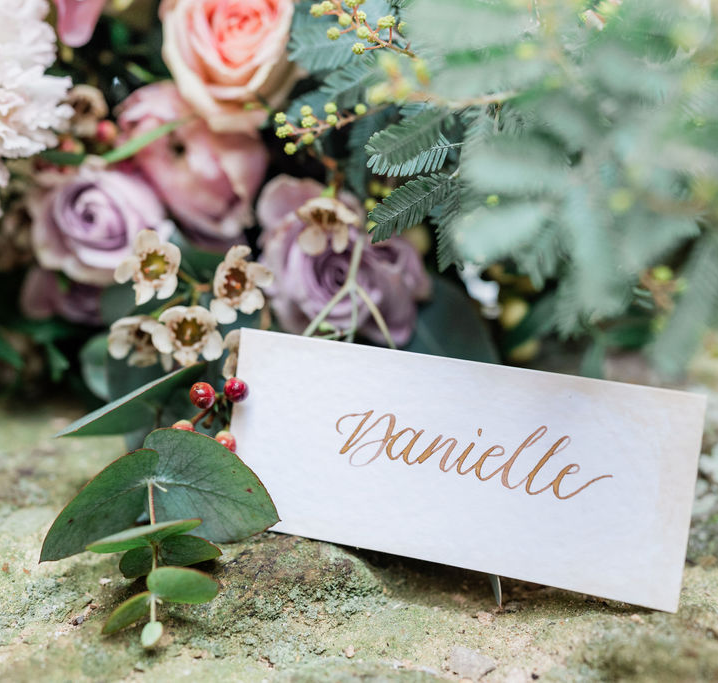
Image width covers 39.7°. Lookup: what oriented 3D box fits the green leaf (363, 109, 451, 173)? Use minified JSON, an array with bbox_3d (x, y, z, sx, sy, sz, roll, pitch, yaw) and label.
[{"bbox_3d":[0.013,-0.056,0.271,0.025,0.005,0.010,-26,57,-7],"label":"green leaf"}]

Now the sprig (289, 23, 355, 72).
[{"bbox_3d":[-0.011,-0.090,0.307,0.022,0.006,0.014,-17,55,-14],"label":"sprig"}]

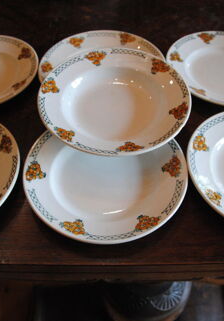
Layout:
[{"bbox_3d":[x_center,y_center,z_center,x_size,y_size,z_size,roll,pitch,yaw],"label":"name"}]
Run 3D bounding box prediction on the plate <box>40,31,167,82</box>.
[{"bbox_3d":[-0.015,-0.166,0.680,0.238,0.030,0.238,0,53,0],"label":"plate"}]

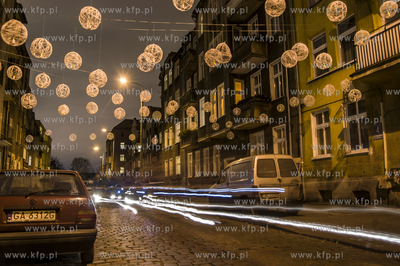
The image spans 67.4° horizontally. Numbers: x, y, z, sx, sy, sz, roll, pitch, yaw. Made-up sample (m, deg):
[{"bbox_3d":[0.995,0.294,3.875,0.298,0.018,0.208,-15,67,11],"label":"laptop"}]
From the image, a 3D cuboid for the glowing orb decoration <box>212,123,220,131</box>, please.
[{"bbox_3d":[0.882,-0.334,16.422,0.399,0.411,0.399,-1,-9,0],"label":"glowing orb decoration"}]

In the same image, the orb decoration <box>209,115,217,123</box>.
[{"bbox_3d":[0.693,-0.698,15.379,0.390,0.390,0.390,3,-10,-20],"label":"orb decoration"}]

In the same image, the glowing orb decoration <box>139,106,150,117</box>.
[{"bbox_3d":[-2.342,-0.907,12.648,0.460,0.460,0.460,-1,-10,0],"label":"glowing orb decoration"}]

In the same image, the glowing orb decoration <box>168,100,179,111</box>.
[{"bbox_3d":[-1.029,-1.068,11.639,0.400,0.400,0.400,-1,-10,0],"label":"glowing orb decoration"}]

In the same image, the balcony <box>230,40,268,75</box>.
[{"bbox_3d":[2.866,-4.379,17.792,1.030,1.020,2.500,3,-10,-22],"label":"balcony"}]

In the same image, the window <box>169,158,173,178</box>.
[{"bbox_3d":[-3.212,3.869,33.558,0.200,2.027,1.250,3,-10,-22],"label":"window"}]

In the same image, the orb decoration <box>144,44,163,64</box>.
[{"bbox_3d":[-0.994,-1.705,6.484,0.399,0.411,0.399,-1,-9,0],"label":"orb decoration"}]

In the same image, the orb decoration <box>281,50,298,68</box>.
[{"bbox_3d":[2.183,-1.792,7.297,0.399,0.411,0.399,-1,-9,0],"label":"orb decoration"}]

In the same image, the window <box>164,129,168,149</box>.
[{"bbox_3d":[-4.093,0.739,36.297,0.200,2.100,1.350,3,-10,-20],"label":"window"}]

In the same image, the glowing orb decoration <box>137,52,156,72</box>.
[{"bbox_3d":[-1.167,-1.537,6.515,0.400,0.400,0.400,3,-10,-22],"label":"glowing orb decoration"}]

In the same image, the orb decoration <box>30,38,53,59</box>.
[{"bbox_3d":[-3.215,-1.707,6.084,0.399,0.411,0.399,-1,-9,0],"label":"orb decoration"}]

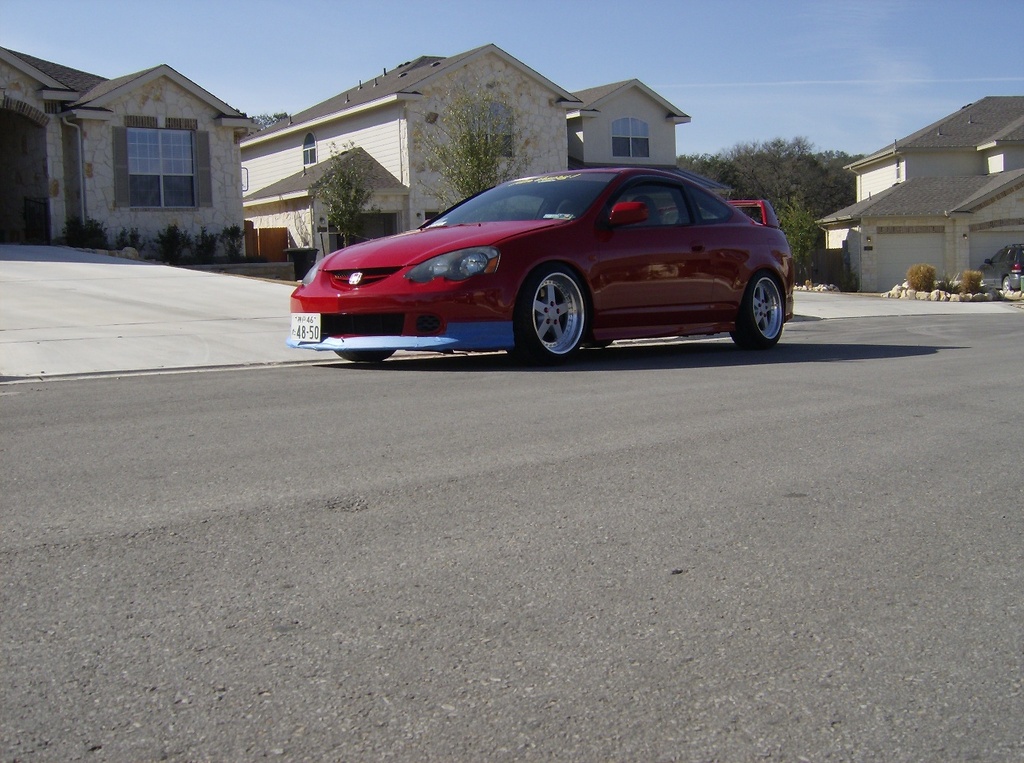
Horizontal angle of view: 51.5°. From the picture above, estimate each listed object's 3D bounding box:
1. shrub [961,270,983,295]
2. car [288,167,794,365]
[{"bbox_3d":[14.920,-3.205,34.500,0.720,0.800,0.720,0,3,23],"label":"shrub"},{"bbox_3d":[0.493,-0.874,7.895,1.760,1.360,4.400,1,4,42],"label":"car"}]

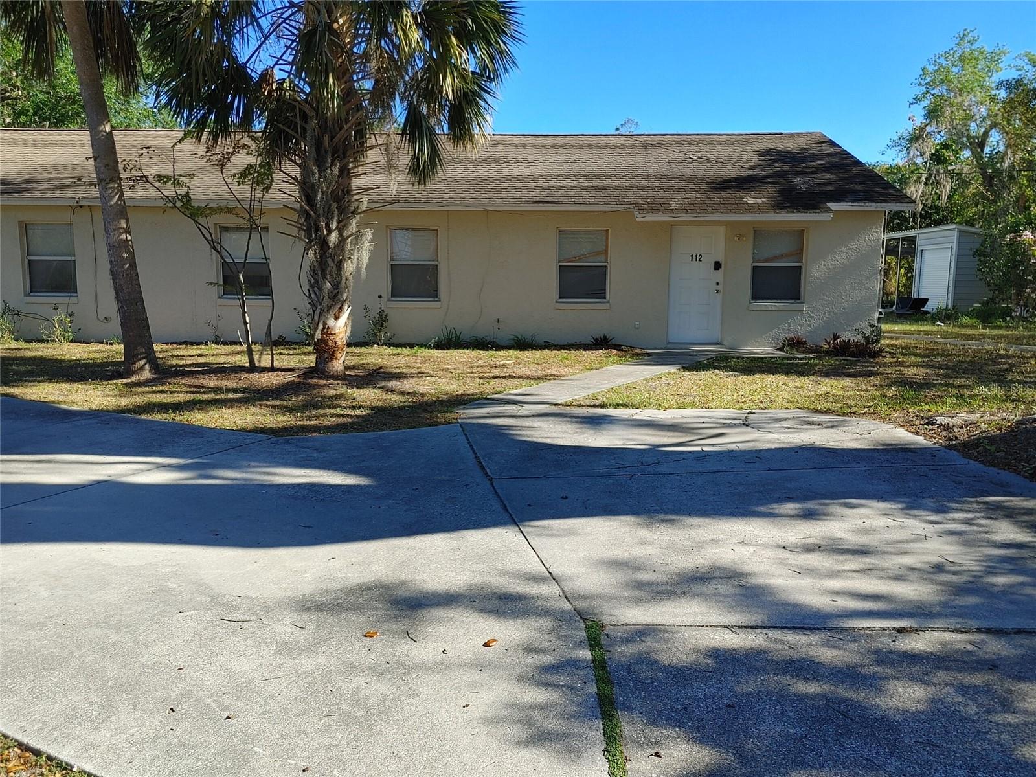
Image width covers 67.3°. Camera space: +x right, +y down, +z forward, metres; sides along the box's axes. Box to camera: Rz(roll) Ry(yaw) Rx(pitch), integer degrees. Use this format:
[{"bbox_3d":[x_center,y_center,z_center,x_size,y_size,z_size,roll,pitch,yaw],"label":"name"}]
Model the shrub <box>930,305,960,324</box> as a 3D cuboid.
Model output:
[{"bbox_3d":[11.632,-2.025,21.200,0.838,0.513,0.754,0,8,0],"label":"shrub"}]

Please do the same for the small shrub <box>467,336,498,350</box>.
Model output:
[{"bbox_3d":[-0.609,-0.788,13.300,0.540,0.236,0.432,0,8,0],"label":"small shrub"}]

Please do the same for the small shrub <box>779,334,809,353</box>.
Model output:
[{"bbox_3d":[4.689,-0.769,13.200,0.494,0.315,0.470,0,8,0],"label":"small shrub"}]

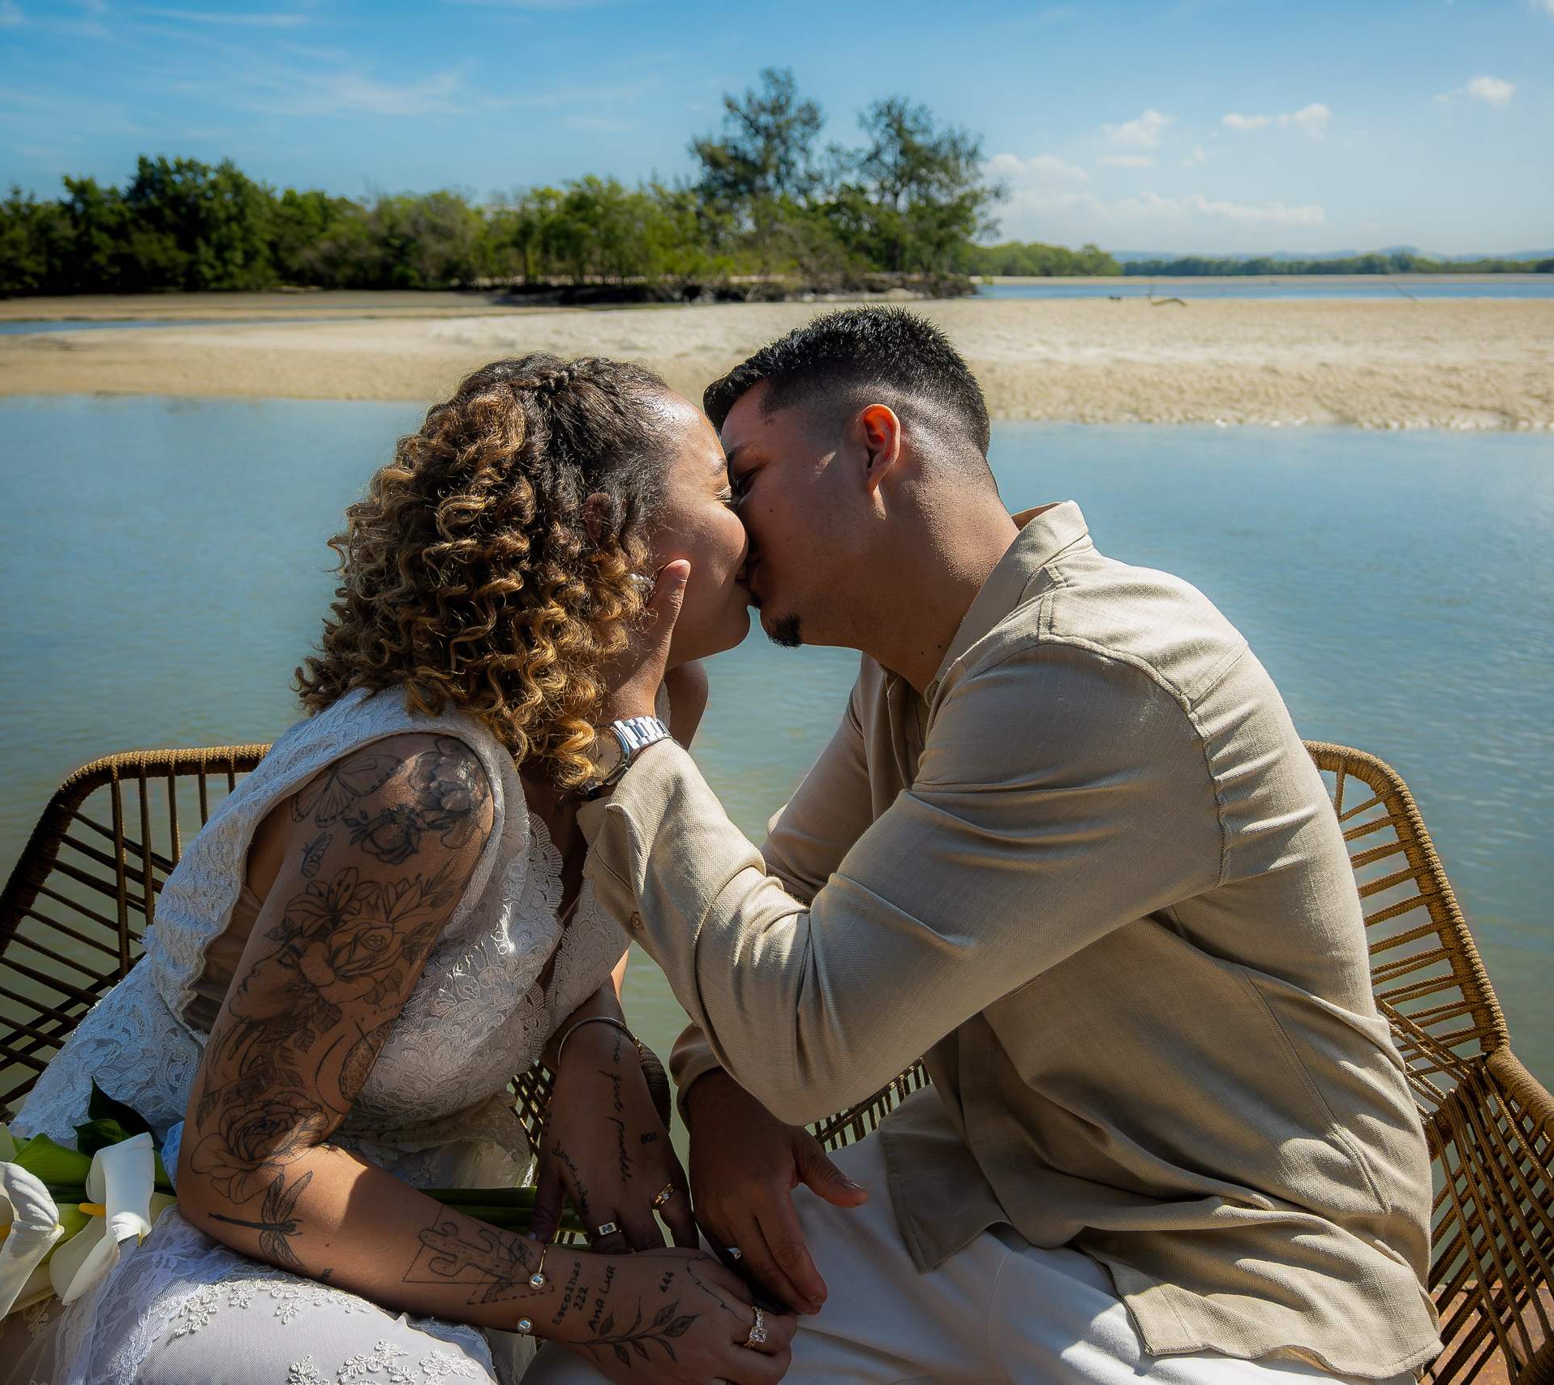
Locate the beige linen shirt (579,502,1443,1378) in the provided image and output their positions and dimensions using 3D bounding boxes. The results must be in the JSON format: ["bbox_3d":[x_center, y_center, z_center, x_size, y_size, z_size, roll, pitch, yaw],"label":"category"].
[{"bbox_3d":[0.189,0.209,1.253,0.603,0.694,0.520,-13,15,1],"label":"beige linen shirt"}]

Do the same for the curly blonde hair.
[{"bbox_3d":[-0.209,-0.086,1.106,0.260,0.295,0.250,-9,17,-18],"label":"curly blonde hair"}]

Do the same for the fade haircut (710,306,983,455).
[{"bbox_3d":[0.052,-0.221,1.121,0.195,0.120,0.165,-10,15,5],"label":"fade haircut"}]

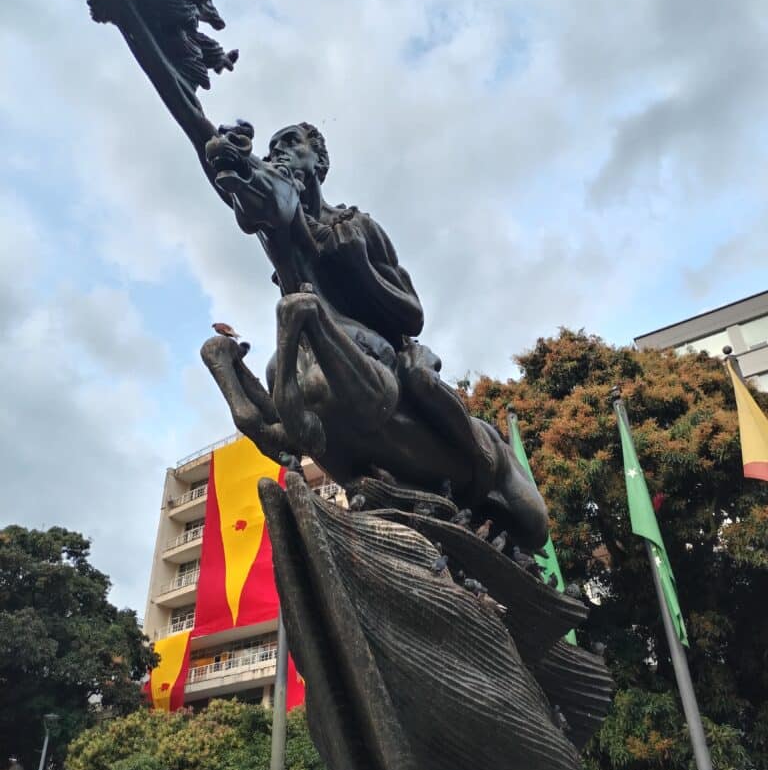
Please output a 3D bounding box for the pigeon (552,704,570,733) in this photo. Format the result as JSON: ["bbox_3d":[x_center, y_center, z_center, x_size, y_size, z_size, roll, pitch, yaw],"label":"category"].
[{"bbox_3d":[1.761,3.304,7.631,0.250,0.260,0.130,12,-36,-19],"label":"pigeon"}]

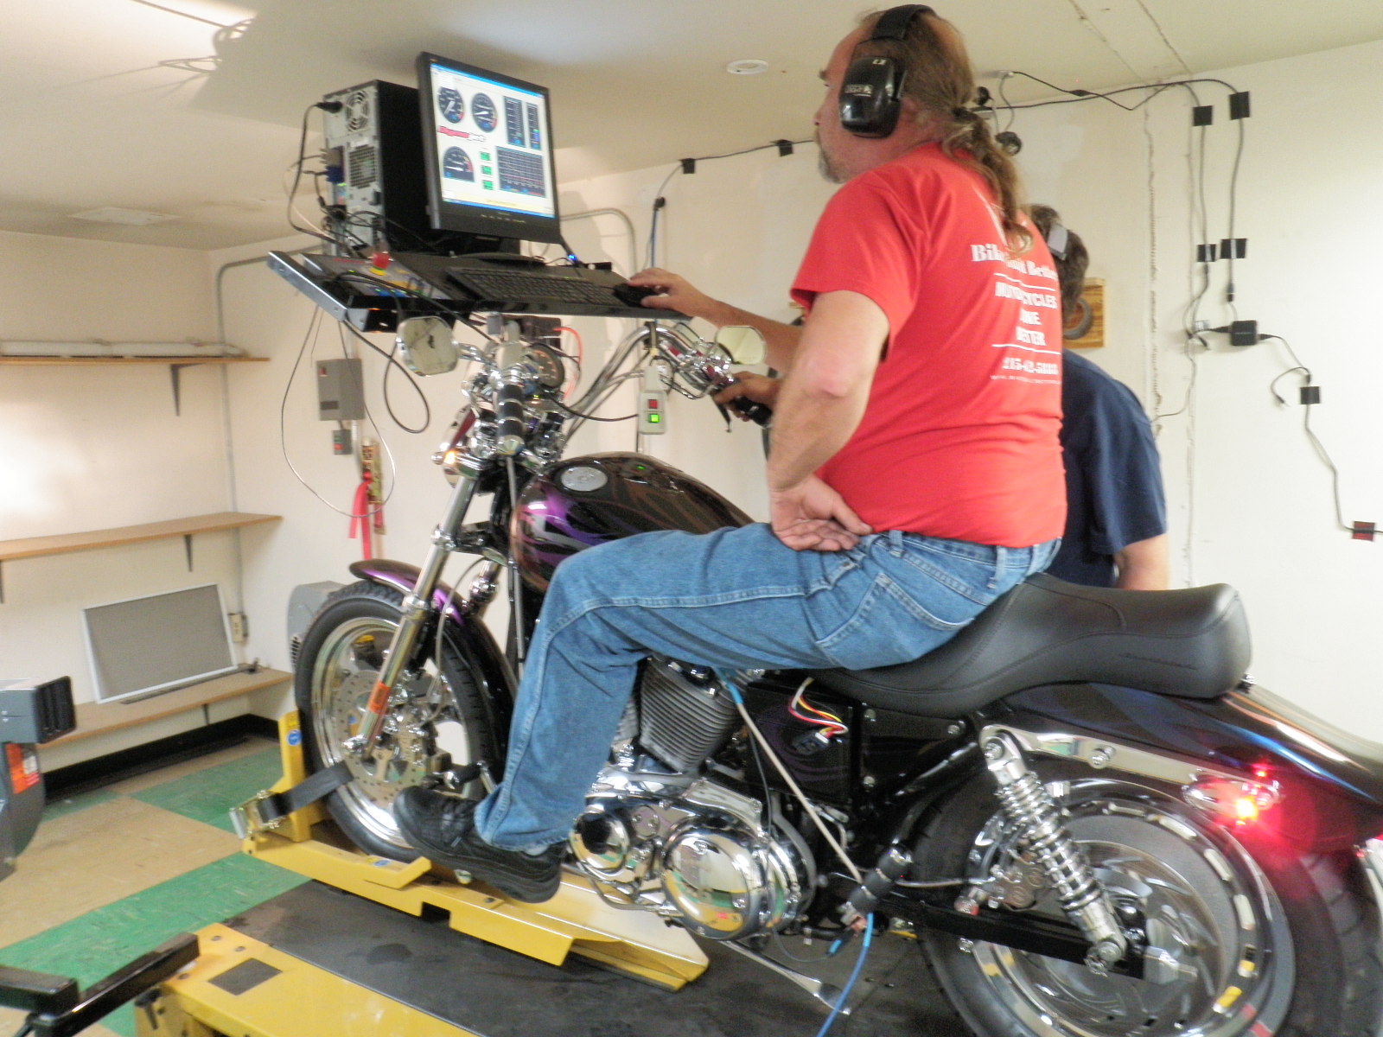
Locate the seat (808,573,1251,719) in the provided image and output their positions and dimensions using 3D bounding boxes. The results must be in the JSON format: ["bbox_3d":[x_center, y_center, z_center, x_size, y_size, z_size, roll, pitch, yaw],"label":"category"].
[{"bbox_3d":[0.455,0.171,1.650,0.670,0.200,0.300,3,8,35],"label":"seat"}]

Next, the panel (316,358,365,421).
[{"bbox_3d":[-1.426,-0.520,4.559,0.137,0.236,0.112,3,8,35],"label":"panel"}]

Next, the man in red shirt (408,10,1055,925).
[{"bbox_3d":[0.091,-0.076,1.873,1.050,1.340,0.780,3,8,35],"label":"man in red shirt"}]

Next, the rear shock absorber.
[{"bbox_3d":[0.483,0.441,1.489,0.066,0.331,0.066,-35,-14,33],"label":"rear shock absorber"}]

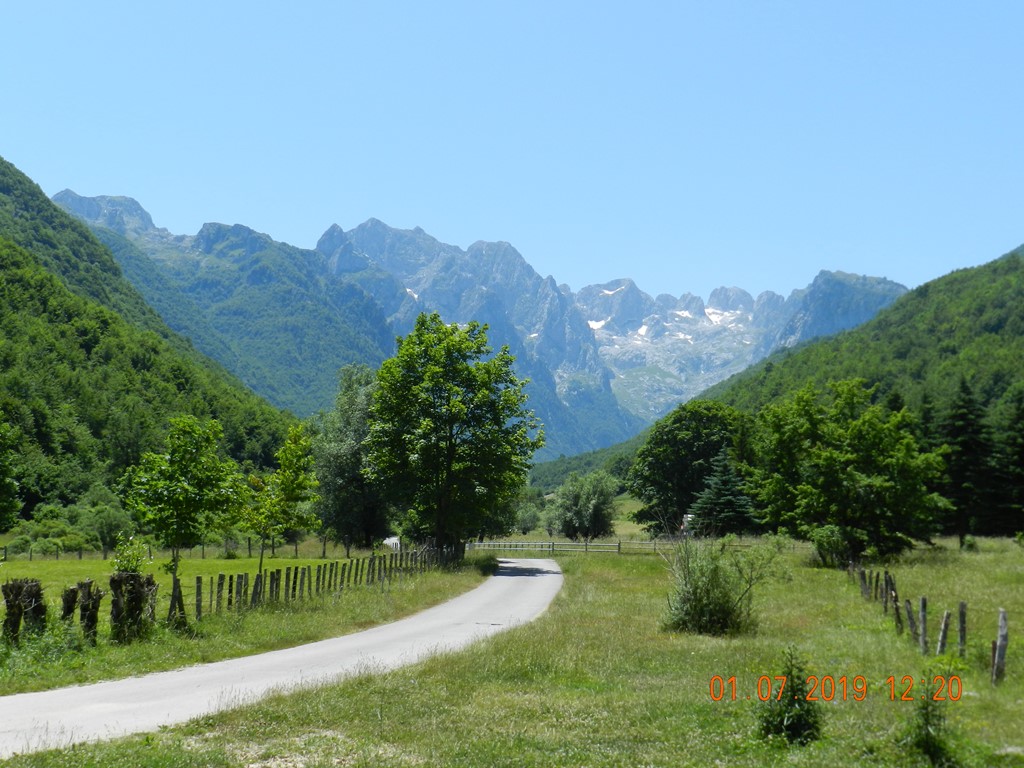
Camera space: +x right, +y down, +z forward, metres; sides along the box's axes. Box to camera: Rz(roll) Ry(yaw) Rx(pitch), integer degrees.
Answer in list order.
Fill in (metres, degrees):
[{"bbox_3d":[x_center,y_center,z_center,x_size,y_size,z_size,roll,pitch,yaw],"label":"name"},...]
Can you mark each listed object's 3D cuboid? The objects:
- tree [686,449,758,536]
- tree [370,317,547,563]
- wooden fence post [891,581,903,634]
[{"bbox_3d":[20.419,10.702,132.002,6.596,8.899,6.266,0,-6,0],"label":"tree"},{"bbox_3d":[-3.439,2.969,80.000,10.464,14.418,10.000,0,-6,0],"label":"tree"},{"bbox_3d":[8.053,4.660,28.500,0.180,1.179,0.150,0,-6,0],"label":"wooden fence post"}]

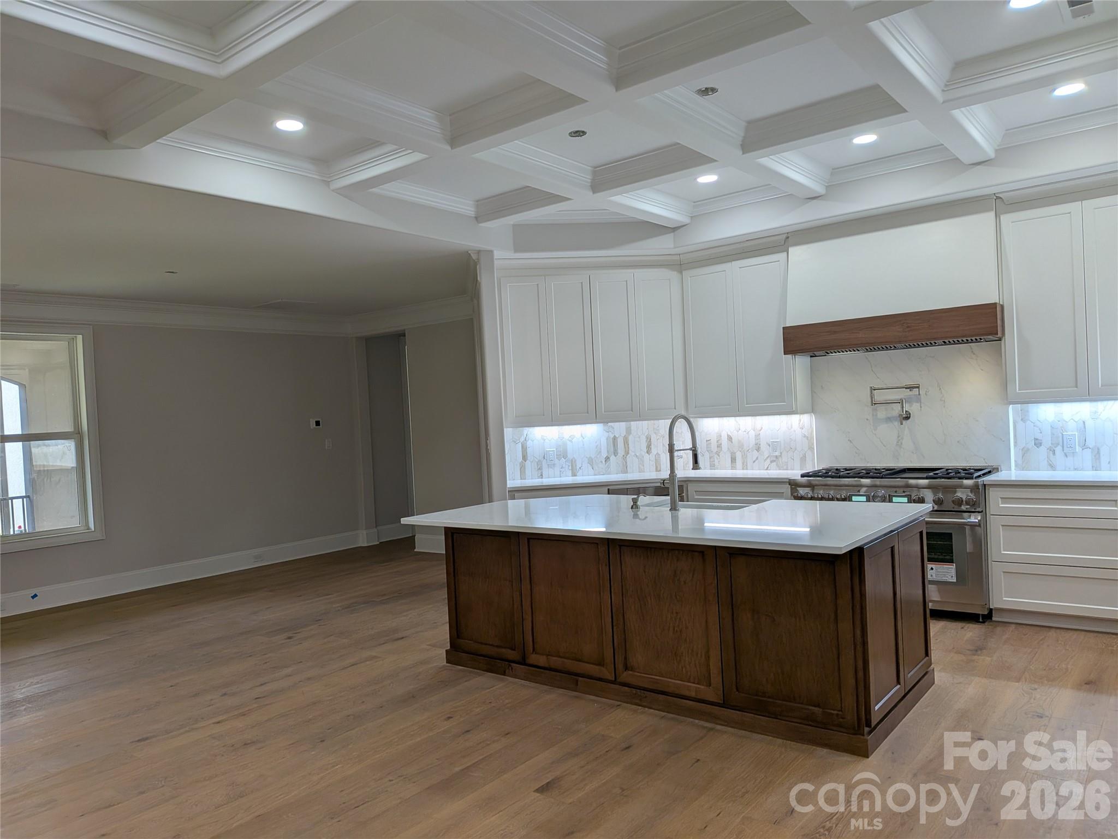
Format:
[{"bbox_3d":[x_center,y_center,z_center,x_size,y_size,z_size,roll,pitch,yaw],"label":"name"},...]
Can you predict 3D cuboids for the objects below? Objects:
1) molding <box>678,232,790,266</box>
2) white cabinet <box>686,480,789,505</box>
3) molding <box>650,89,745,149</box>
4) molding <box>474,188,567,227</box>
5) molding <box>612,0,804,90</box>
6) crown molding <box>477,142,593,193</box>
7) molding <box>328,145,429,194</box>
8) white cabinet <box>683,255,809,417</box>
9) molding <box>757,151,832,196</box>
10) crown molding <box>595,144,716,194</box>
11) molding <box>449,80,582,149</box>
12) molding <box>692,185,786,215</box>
[{"bbox_3d":[1.353,-1.334,6.097,0.950,0.075,0.065,-3,0,39],"label":"molding"},{"bbox_3d":[1.558,0.895,6.143,0.880,0.883,0.600,-3,0,39],"label":"white cabinet"},{"bbox_3d":[0.723,-1.553,3.949,0.072,0.145,1.092,-3,0,39],"label":"molding"},{"bbox_3d":[-0.267,-1.512,5.381,0.860,0.145,0.072,-3,0,39],"label":"molding"},{"bbox_3d":[0.566,-1.541,3.143,0.885,0.130,0.080,-3,0,39],"label":"molding"},{"bbox_3d":[-0.101,-1.516,4.593,0.072,0.145,1.101,-3,0,39],"label":"crown molding"},{"bbox_3d":[-1.051,-1.467,4.402,0.860,0.145,0.072,-3,0,39],"label":"molding"},{"bbox_3d":[1.514,-0.653,6.267,0.930,1.248,0.355,-3,0,39],"label":"white cabinet"},{"bbox_3d":[1.499,-1.598,4.894,0.072,0.145,1.060,-3,0,39],"label":"molding"},{"bbox_3d":[0.542,-1.549,4.742,0.880,0.145,0.072,-3,0,39],"label":"crown molding"},{"bbox_3d":[-0.245,-1.505,3.788,0.890,0.130,0.080,-3,0,39],"label":"molding"},{"bbox_3d":[1.339,-1.616,5.674,0.900,0.081,0.080,-3,0,39],"label":"molding"}]

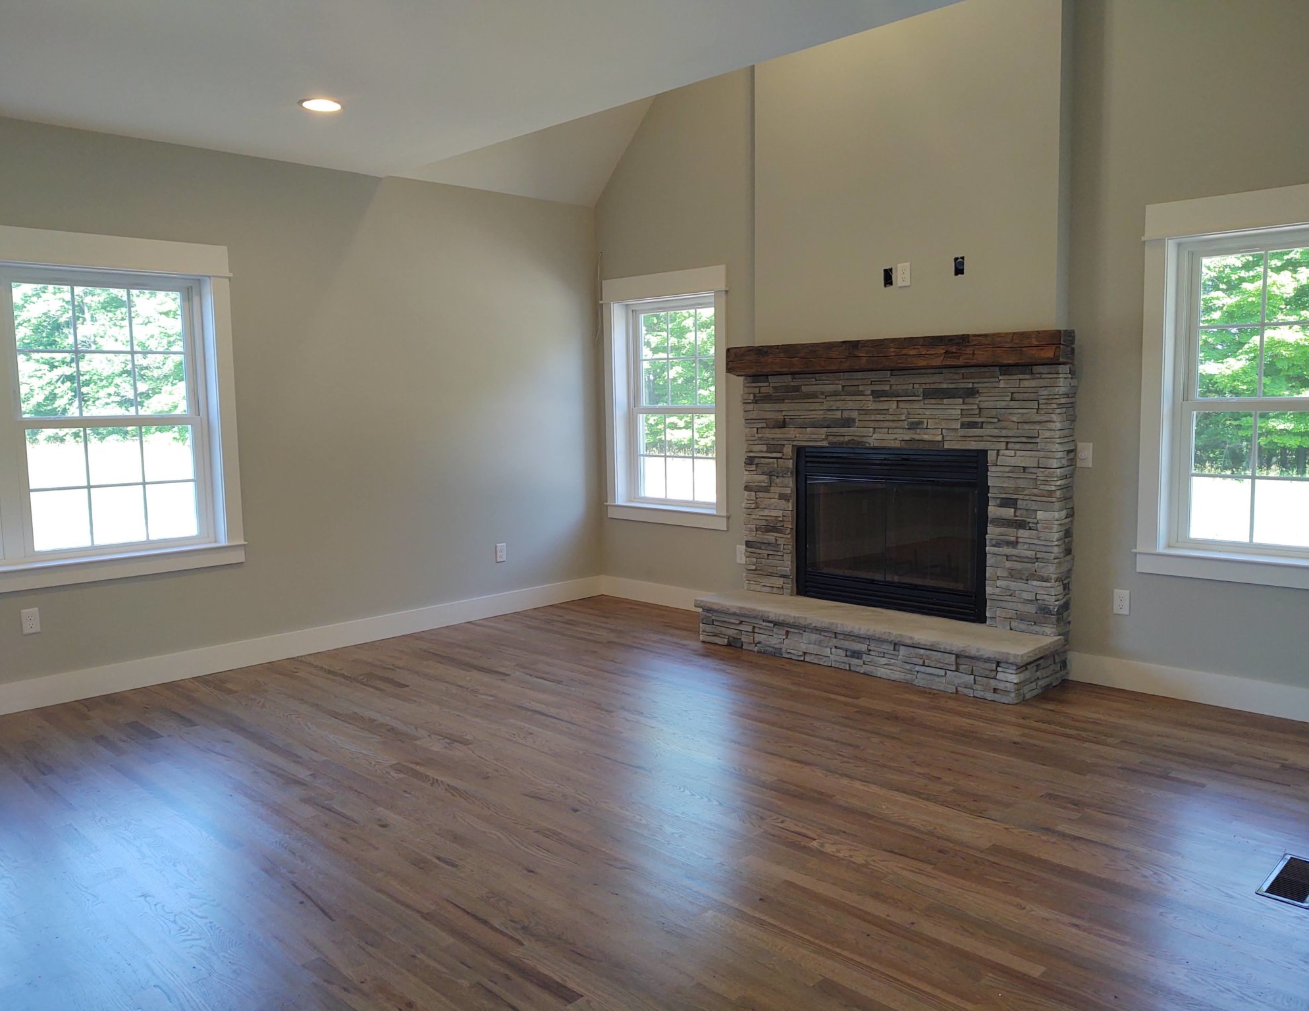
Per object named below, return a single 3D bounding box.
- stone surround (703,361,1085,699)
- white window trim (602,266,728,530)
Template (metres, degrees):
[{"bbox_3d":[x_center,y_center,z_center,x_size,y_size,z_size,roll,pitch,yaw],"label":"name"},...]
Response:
[{"bbox_3d":[1.157,0.053,5.641,1.984,1.570,0.603,5,8,44],"label":"stone surround"},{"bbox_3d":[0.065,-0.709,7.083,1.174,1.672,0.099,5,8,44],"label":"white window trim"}]

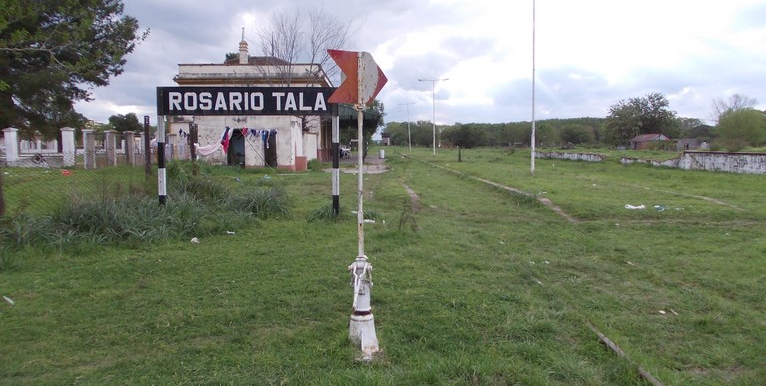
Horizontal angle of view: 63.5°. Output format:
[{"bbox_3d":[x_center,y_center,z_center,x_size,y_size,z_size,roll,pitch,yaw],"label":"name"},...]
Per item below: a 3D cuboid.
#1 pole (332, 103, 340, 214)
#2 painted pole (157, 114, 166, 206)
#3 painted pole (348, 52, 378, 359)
[{"bbox_3d":[-1.040,-0.735,13.800,0.150,2.550,0.150,0,4,0],"label":"pole"},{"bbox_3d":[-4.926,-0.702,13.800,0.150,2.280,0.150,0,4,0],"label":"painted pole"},{"bbox_3d":[-0.154,0.071,4.880,0.230,2.330,0.230,0,4,0],"label":"painted pole"}]

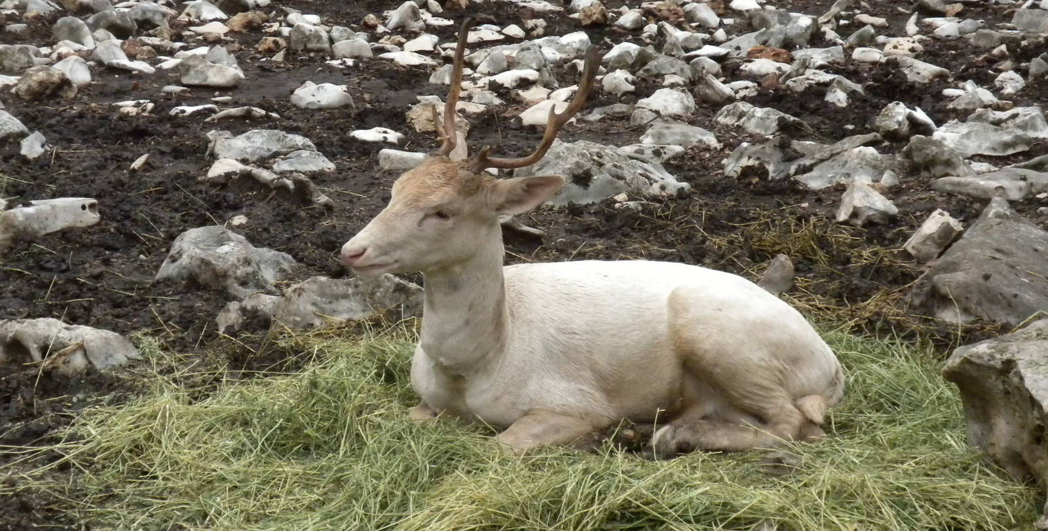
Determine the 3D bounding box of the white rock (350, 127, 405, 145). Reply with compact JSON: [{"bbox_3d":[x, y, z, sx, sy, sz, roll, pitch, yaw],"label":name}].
[{"bbox_3d":[-0.518,-0.460,7.725,0.191,0.047,0.124,0,13,0],"label":"white rock"}]

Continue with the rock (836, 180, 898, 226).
[{"bbox_3d":[1.062,-0.194,6.754,0.193,0.142,0.150,2,14,9],"label":"rock"}]

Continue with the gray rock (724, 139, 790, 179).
[{"bbox_3d":[0.797,-0.364,7.459,0.224,0.136,0.190,1,14,6],"label":"gray rock"}]

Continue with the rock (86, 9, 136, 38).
[{"bbox_3d":[-2.034,-1.192,10.755,0.242,0.149,0.190,-3,14,-10],"label":"rock"}]

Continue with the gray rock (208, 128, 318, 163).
[{"bbox_3d":[-0.818,-0.377,6.820,0.339,0.084,0.204,0,14,0],"label":"gray rock"}]

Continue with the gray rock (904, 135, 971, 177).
[{"bbox_3d":[1.247,-0.329,6.567,0.201,0.112,0.160,0,14,0],"label":"gray rock"}]

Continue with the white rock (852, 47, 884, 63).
[{"bbox_3d":[1.572,-0.963,9.975,0.150,0.070,0.120,2,14,9],"label":"white rock"}]

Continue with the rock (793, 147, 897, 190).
[{"bbox_3d":[1.035,-0.311,7.021,0.338,0.108,0.219,0,13,0],"label":"rock"}]

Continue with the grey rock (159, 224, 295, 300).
[{"bbox_3d":[-0.786,-0.009,5.759,0.376,0.145,0.282,0,13,0],"label":"grey rock"}]

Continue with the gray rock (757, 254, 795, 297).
[{"bbox_3d":[0.658,0.027,5.691,0.100,0.099,0.080,0,13,0],"label":"gray rock"}]

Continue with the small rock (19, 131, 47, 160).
[{"bbox_3d":[-1.531,-0.374,6.797,0.082,0.081,0.065,0,14,0],"label":"small rock"}]

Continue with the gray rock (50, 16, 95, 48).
[{"bbox_3d":[-2.060,-1.061,9.946,0.194,0.132,0.136,0,13,0],"label":"gray rock"}]

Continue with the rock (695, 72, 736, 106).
[{"bbox_3d":[0.745,-0.689,8.508,0.163,0.112,0.139,0,13,0],"label":"rock"}]

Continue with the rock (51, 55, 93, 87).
[{"bbox_3d":[-1.935,-0.832,9.330,0.172,0.133,0.140,-3,14,-11],"label":"rock"}]

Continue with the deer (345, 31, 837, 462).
[{"bbox_3d":[0.132,-0.077,4.155,1.070,0.780,0.440,-9,17,-32],"label":"deer"}]

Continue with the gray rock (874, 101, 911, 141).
[{"bbox_3d":[1.322,-0.519,7.810,0.129,0.124,0.116,0,13,0],"label":"gray rock"}]

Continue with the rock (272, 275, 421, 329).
[{"bbox_3d":[-0.445,0.095,5.654,0.417,0.130,0.260,-1,14,-5],"label":"rock"}]

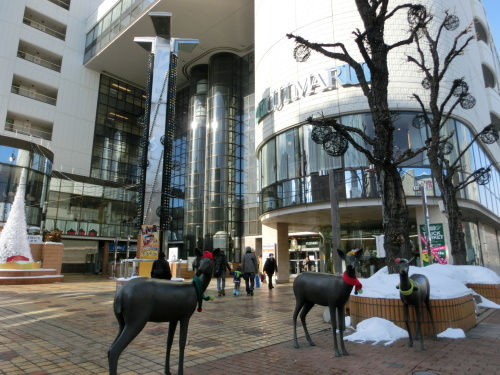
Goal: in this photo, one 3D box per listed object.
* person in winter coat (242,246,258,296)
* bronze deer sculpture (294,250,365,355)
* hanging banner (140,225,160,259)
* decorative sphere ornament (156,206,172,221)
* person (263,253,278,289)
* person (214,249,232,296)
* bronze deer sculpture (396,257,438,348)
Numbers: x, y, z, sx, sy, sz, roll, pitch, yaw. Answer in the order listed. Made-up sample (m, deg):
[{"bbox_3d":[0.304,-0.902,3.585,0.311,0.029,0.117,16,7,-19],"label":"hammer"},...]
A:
[{"bbox_3d":[0.018,3.063,12.679,0.560,1.720,0.420,0,-13,0],"label":"person in winter coat"},{"bbox_3d":[1.094,1.667,5.159,0.400,1.440,1.120,11,-16,-39],"label":"bronze deer sculpture"},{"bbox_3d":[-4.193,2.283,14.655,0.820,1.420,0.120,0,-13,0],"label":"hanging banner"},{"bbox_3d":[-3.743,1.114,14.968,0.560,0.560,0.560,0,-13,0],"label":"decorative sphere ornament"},{"bbox_3d":[0.936,3.767,15.626,0.600,1.570,0.420,1,-13,-6],"label":"person"},{"bbox_3d":[-0.966,3.075,12.584,0.580,1.640,0.450,0,-13,0],"label":"person"},{"bbox_3d":[2.701,1.823,5.616,0.400,1.350,1.120,-9,-16,36],"label":"bronze deer sculpture"}]

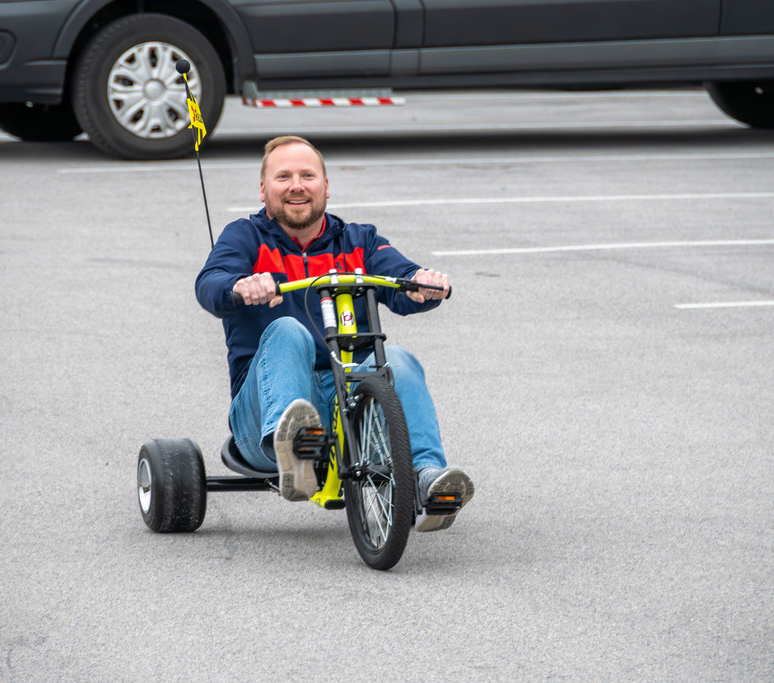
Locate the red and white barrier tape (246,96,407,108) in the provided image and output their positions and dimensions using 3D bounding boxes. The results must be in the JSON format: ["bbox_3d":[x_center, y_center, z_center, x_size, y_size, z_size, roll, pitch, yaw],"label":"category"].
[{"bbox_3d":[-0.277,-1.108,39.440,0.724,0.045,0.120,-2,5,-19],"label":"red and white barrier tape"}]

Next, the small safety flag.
[{"bbox_3d":[-0.522,-0.624,23.250,0.070,0.205,0.130,-1,5,-12],"label":"small safety flag"}]

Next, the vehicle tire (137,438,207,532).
[{"bbox_3d":[-0.578,0.389,23.050,0.143,0.250,0.250,-3,5,-12],"label":"vehicle tire"}]

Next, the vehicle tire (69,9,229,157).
[{"bbox_3d":[-1.097,-1.165,39.360,0.700,0.690,0.235,-2,5,-19],"label":"vehicle tire"}]

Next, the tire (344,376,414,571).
[{"bbox_3d":[-0.021,0.341,22.050,0.070,0.500,0.500,-3,5,-15],"label":"tire"}]

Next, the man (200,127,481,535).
[{"bbox_3d":[-0.148,-0.026,22.420,0.660,0.980,1.070,-1,5,-7],"label":"man"}]

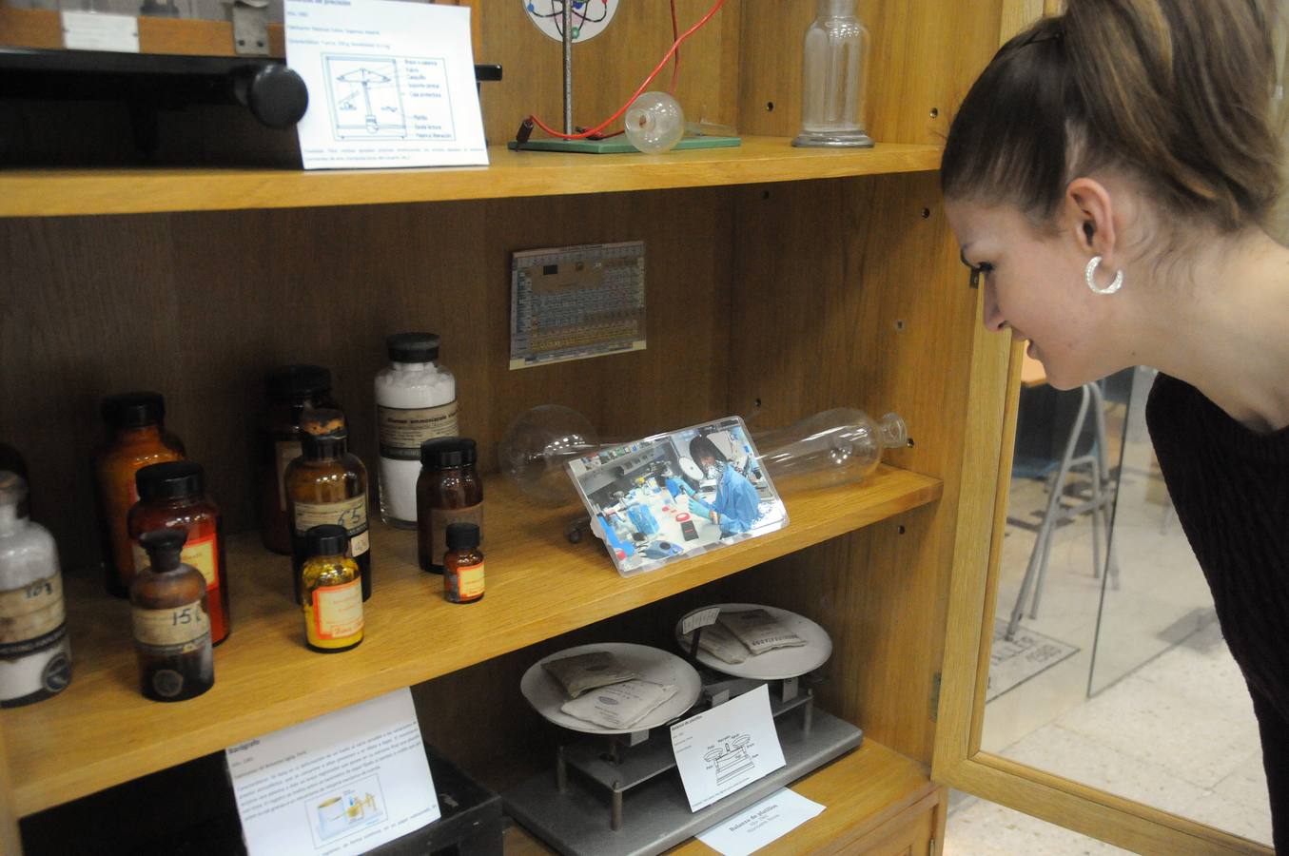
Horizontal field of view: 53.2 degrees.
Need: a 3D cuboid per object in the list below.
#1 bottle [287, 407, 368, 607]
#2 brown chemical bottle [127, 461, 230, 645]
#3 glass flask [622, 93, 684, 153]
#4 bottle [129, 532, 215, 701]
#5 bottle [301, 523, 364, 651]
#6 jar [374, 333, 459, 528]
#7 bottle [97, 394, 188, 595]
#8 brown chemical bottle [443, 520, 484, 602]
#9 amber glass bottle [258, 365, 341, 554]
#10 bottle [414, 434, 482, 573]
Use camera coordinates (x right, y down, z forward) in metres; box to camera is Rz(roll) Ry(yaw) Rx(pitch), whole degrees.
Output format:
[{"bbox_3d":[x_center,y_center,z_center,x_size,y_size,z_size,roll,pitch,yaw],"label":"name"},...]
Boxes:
[{"bbox_3d":[-0.253,0.064,1.024,0.062,0.152,0.062,-2,16,-14],"label":"bottle"},{"bbox_3d":[-0.346,0.093,0.955,0.066,0.127,0.066,-3,16,-15],"label":"brown chemical bottle"},{"bbox_3d":[0.007,-0.268,1.133,0.054,0.054,0.069,6,16,17],"label":"glass flask"},{"bbox_3d":[-0.322,0.125,0.873,0.049,0.110,0.049,-6,17,-26],"label":"bottle"},{"bbox_3d":[-0.232,0.117,0.952,0.043,0.087,0.043,-7,17,-28],"label":"bottle"},{"bbox_3d":[-0.215,0.001,1.215,0.074,0.175,0.074,-6,17,-24],"label":"jar"},{"bbox_3d":[-0.406,0.053,1.033,0.061,0.159,0.061,11,18,31],"label":"bottle"},{"bbox_3d":[-0.147,0.109,1.044,0.033,0.059,0.033,1,15,0],"label":"brown chemical bottle"},{"bbox_3d":[-0.306,0.027,1.139,0.067,0.159,0.067,-4,16,-20],"label":"amber glass bottle"},{"bbox_3d":[-0.169,0.066,1.111,0.056,0.106,0.056,1,15,0],"label":"bottle"}]

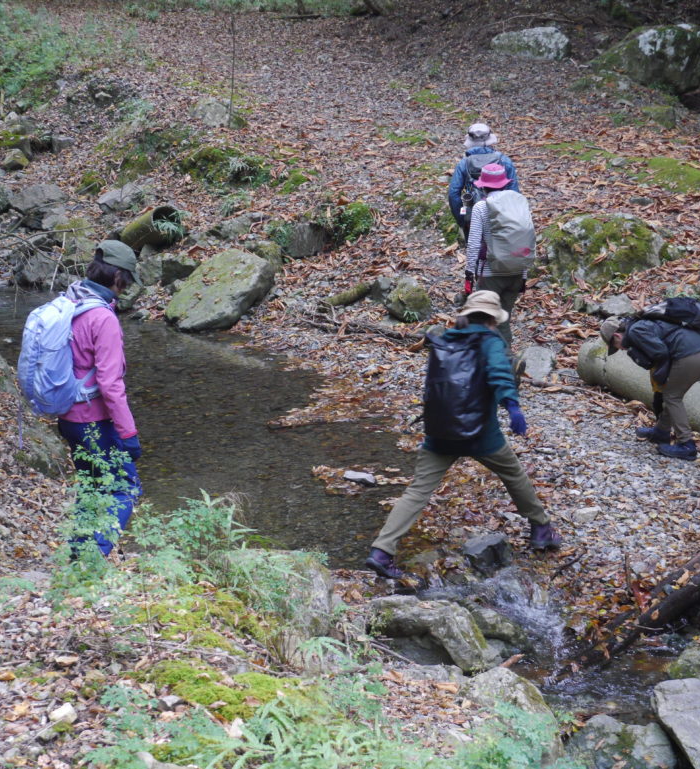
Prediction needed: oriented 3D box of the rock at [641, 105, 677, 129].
[{"bbox_3d":[3.857,-3.352,22.200,0.430,0.267,0.380,2,13,10],"label":"rock"}]

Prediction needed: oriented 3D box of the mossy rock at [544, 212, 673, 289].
[{"bbox_3d":[2.370,-1.239,16.300,1.117,0.559,0.850,2,13,8],"label":"mossy rock"}]

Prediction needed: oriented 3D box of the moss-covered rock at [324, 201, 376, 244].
[{"bbox_3d":[-0.005,-1.597,17.500,0.520,0.380,0.420,0,12,0],"label":"moss-covered rock"}]

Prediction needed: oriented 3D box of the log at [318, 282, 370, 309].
[{"bbox_3d":[-0.014,-0.813,16.025,0.110,0.100,0.715,9,19,35],"label":"log"}]

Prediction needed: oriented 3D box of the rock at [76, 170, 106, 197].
[{"bbox_3d":[-2.810,-2.186,19.300,0.313,0.246,0.300,-2,13,-8],"label":"rock"}]

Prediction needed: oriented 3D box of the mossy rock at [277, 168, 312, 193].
[{"bbox_3d":[-0.612,-2.253,19.600,0.392,0.228,0.340,0,13,-2],"label":"mossy rock"}]

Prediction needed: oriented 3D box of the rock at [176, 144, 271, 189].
[{"bbox_3d":[-1.416,-2.447,19.900,1.028,0.422,0.650,-1,13,-4],"label":"rock"}]

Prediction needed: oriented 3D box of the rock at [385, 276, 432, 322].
[{"bbox_3d":[0.491,-0.713,14.900,0.400,0.330,0.360,0,15,2],"label":"rock"}]

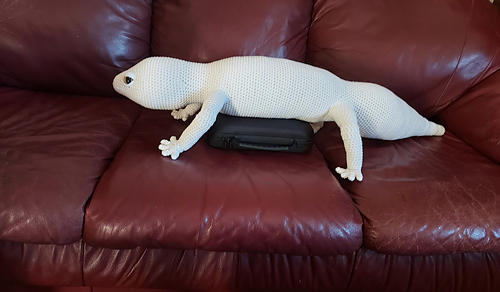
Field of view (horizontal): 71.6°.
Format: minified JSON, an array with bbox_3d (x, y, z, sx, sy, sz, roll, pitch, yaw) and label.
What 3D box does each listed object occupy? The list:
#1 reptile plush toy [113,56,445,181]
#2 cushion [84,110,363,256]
[{"bbox_3d":[0.176,-0.108,1.002,1.094,0.252,0.341,2,28,-9],"label":"reptile plush toy"},{"bbox_3d":[-0.064,0.059,1.009,0.589,0.134,0.629,4,28,-6],"label":"cushion"}]

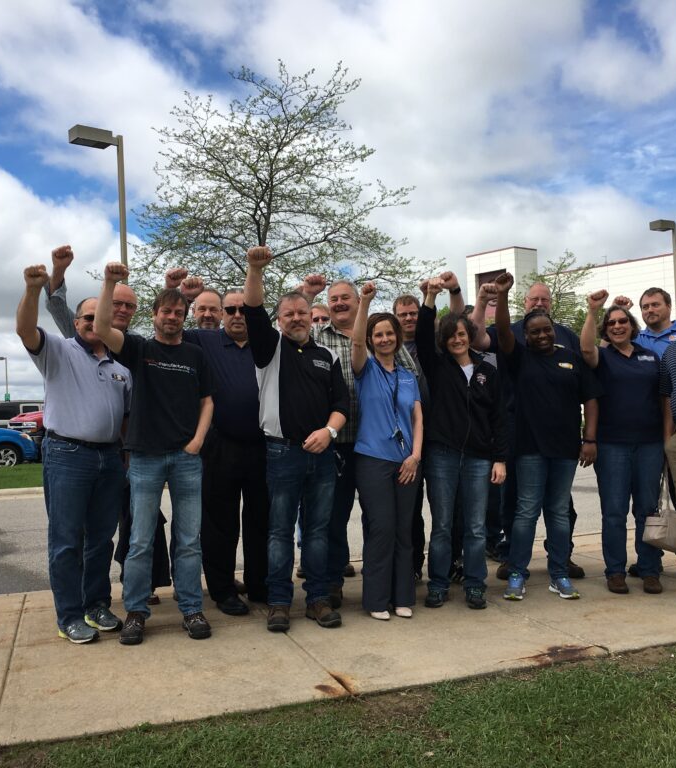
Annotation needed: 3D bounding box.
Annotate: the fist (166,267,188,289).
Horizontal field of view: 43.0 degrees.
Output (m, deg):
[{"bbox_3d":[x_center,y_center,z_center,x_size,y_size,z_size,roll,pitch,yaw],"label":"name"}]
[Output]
[{"bbox_3d":[-0.900,-0.591,4.780,0.112,0.110,0.095,12,12,0],"label":"fist"}]

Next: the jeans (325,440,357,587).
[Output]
[{"bbox_3d":[-0.074,0.764,5.060,0.390,0.880,0.310,-2,-1,-6],"label":"jeans"}]

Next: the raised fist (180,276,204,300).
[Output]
[{"bbox_3d":[-0.790,-0.521,4.660,0.115,0.120,0.100,-2,-1,-12],"label":"raised fist"}]

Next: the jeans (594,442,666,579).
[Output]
[{"bbox_3d":[1.757,0.738,5.170,0.410,0.870,0.300,-3,-1,16],"label":"jeans"}]

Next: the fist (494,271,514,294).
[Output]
[{"bbox_3d":[0.970,-0.591,5.000,0.100,0.120,0.100,-2,-1,9],"label":"fist"}]

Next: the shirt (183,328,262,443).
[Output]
[{"bbox_3d":[-0.623,0.013,4.880,0.570,0.670,0.330,-2,-1,-14],"label":"shirt"}]

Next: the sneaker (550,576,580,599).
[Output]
[{"bbox_3d":[1.305,1.156,4.960,0.105,0.115,0.270,-2,-1,-15],"label":"sneaker"}]

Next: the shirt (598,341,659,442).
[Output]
[{"bbox_3d":[1.715,0.058,5.030,0.450,0.610,0.300,-2,-1,13],"label":"shirt"}]

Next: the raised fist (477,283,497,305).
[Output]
[{"bbox_3d":[0.928,-0.551,5.220,0.110,0.120,0.100,-2,-1,8],"label":"raised fist"}]

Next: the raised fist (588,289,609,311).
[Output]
[{"bbox_3d":[1.451,-0.471,4.780,0.105,0.108,0.090,8,9,8],"label":"raised fist"}]

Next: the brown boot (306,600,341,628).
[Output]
[{"bbox_3d":[-0.084,1.218,4.630,0.115,0.130,0.300,-2,-1,-29],"label":"brown boot"}]

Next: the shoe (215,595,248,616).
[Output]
[{"bbox_3d":[-0.614,1.260,4.900,0.110,0.110,0.290,-2,-1,-30],"label":"shoe"}]

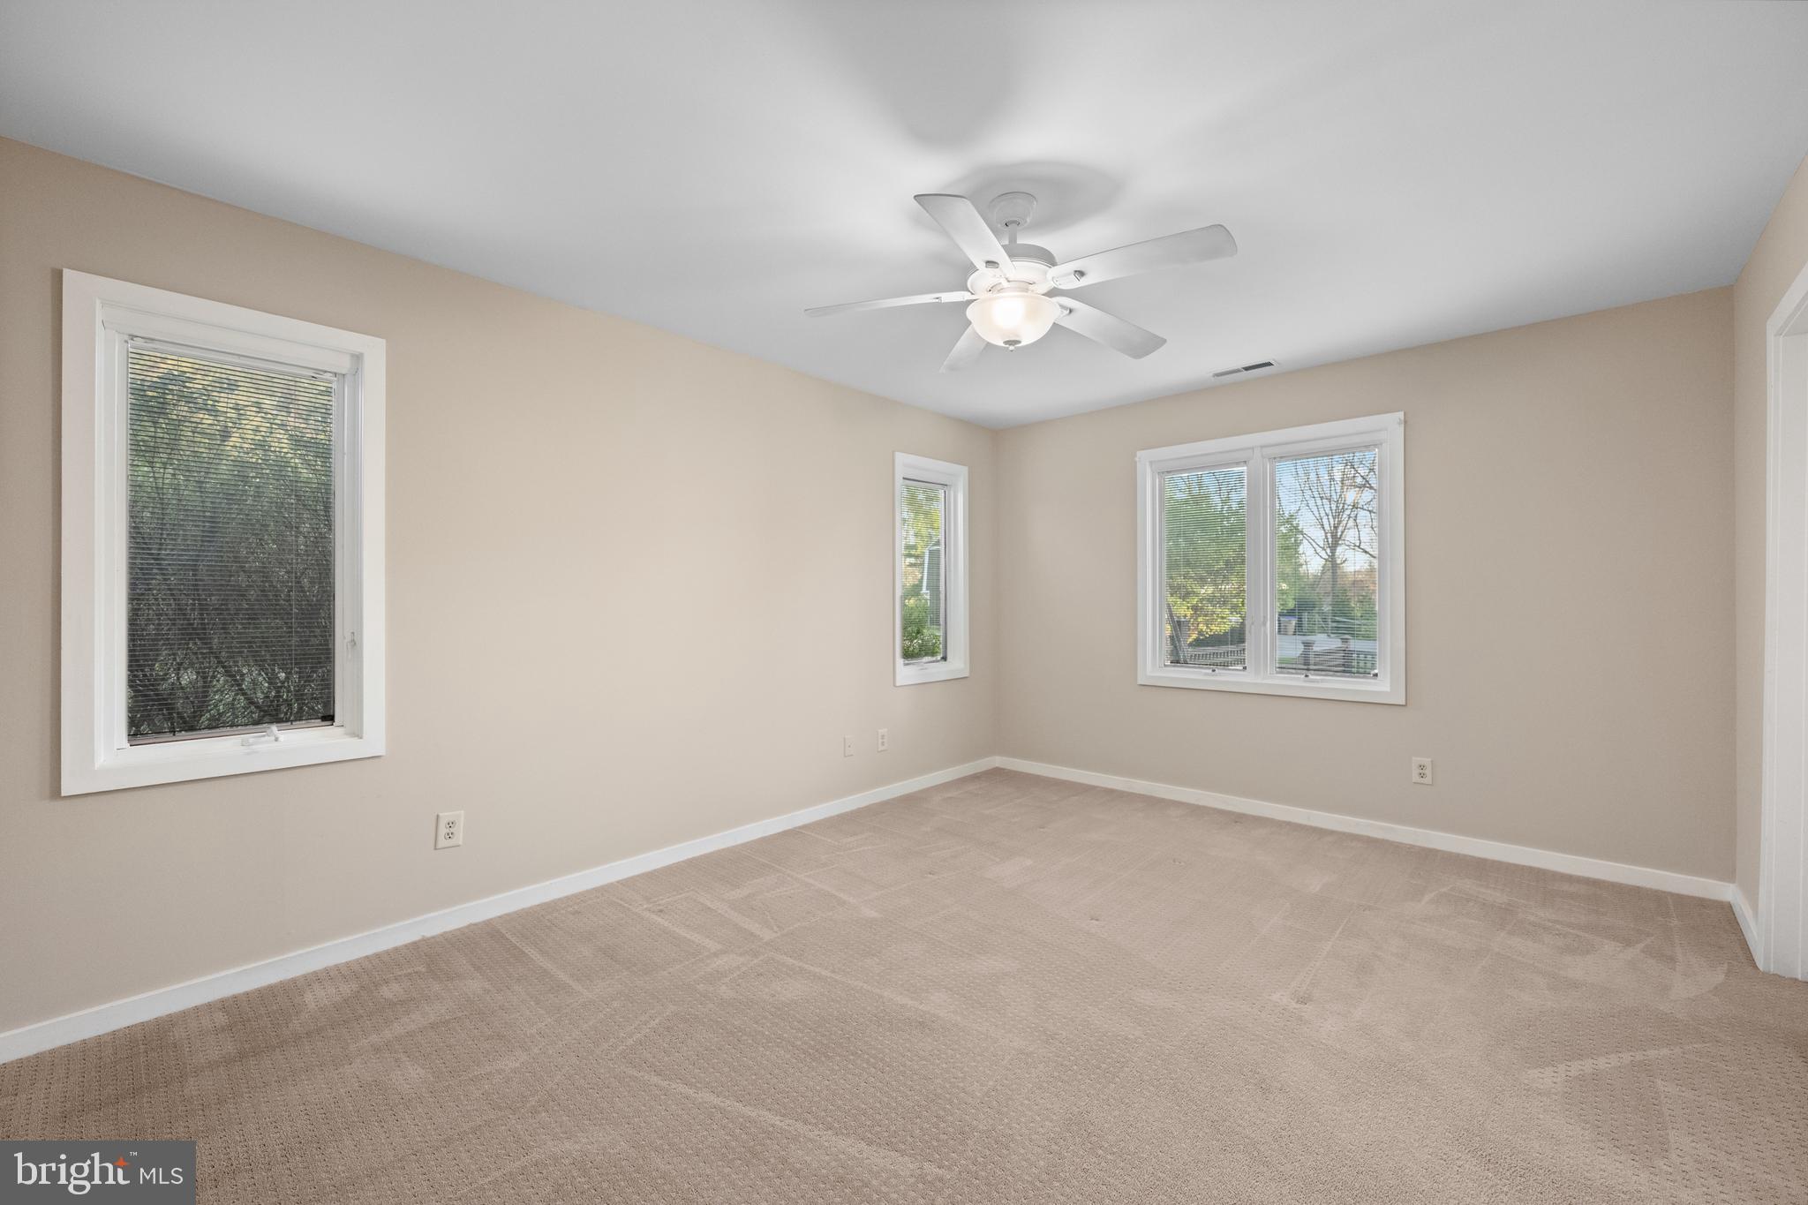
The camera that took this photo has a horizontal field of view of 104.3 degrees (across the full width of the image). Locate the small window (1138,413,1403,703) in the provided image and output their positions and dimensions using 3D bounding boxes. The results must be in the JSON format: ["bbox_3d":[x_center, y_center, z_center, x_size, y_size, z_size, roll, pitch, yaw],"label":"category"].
[{"bbox_3d":[1.967,-0.210,3.906,1.352,1.430,0.065,0,0,43],"label":"small window"}]

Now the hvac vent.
[{"bbox_3d":[1.787,-1.222,3.711,0.340,0.015,0.128,0,0,43],"label":"hvac vent"}]

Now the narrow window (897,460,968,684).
[{"bbox_3d":[0.169,-0.203,4.562,0.080,1.426,0.724,0,0,43],"label":"narrow window"}]

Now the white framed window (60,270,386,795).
[{"bbox_3d":[-2.039,-0.187,2.167,0.080,1.412,0.707,0,0,43],"label":"white framed window"}]

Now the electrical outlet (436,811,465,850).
[{"bbox_3d":[-1.648,0.827,2.550,0.010,0.122,0.077,0,0,43],"label":"electrical outlet"}]

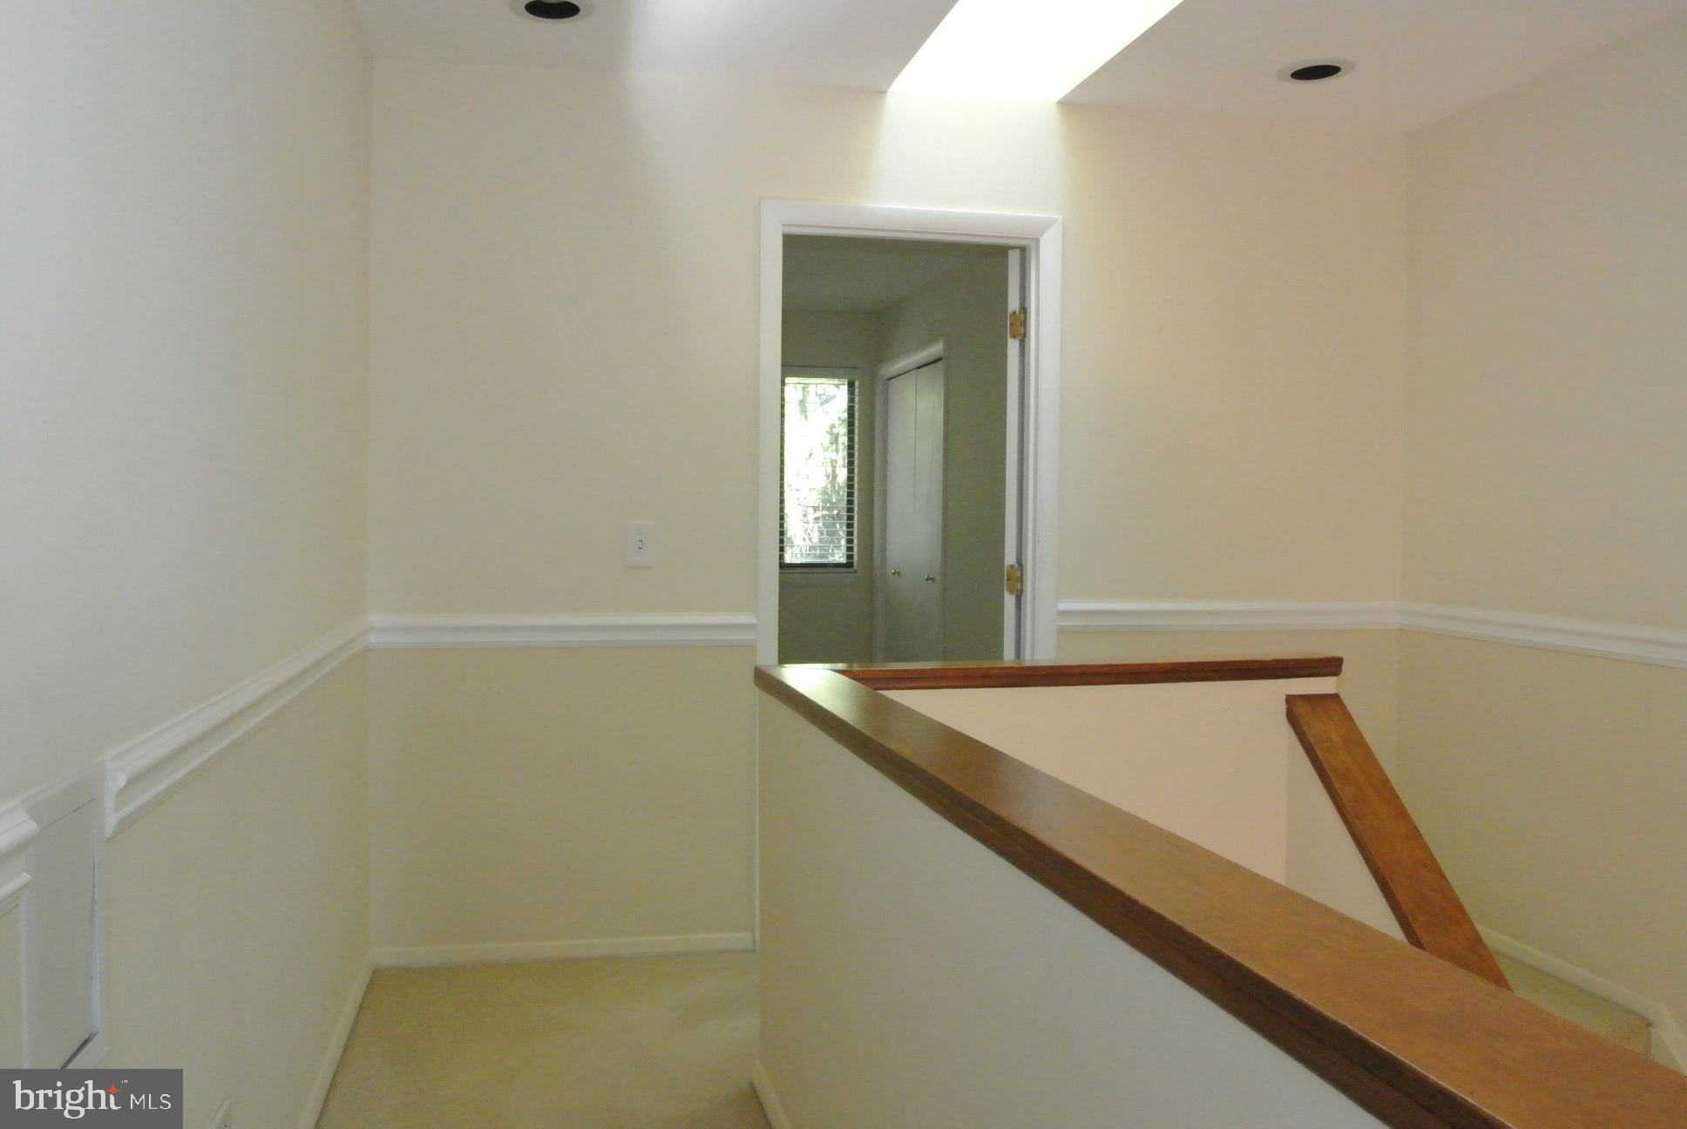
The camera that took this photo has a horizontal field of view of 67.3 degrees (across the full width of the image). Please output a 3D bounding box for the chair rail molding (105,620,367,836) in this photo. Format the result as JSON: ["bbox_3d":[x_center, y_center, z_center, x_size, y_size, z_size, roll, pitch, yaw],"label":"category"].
[{"bbox_3d":[-1.008,0.213,2.368,0.027,0.095,2.079,0,2,-13],"label":"chair rail molding"}]

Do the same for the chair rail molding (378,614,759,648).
[{"bbox_3d":[-0.750,0.181,3.457,1.039,0.095,0.027,0,2,-10],"label":"chair rail molding"}]

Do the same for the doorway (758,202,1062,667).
[{"bbox_3d":[0.183,0.040,3.687,0.880,2.110,0.131,0,2,-10],"label":"doorway"}]

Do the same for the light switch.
[{"bbox_3d":[-0.557,-0.055,3.491,0.076,0.122,0.012,0,2,-10],"label":"light switch"}]

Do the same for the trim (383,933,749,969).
[{"bbox_3d":[-0.755,1.067,3.491,1.019,0.052,0.015,0,2,-10],"label":"trim"}]

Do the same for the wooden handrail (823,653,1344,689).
[{"bbox_3d":[0.553,0.243,2.915,1.317,0.044,0.123,0,2,-17],"label":"wooden handrail"}]

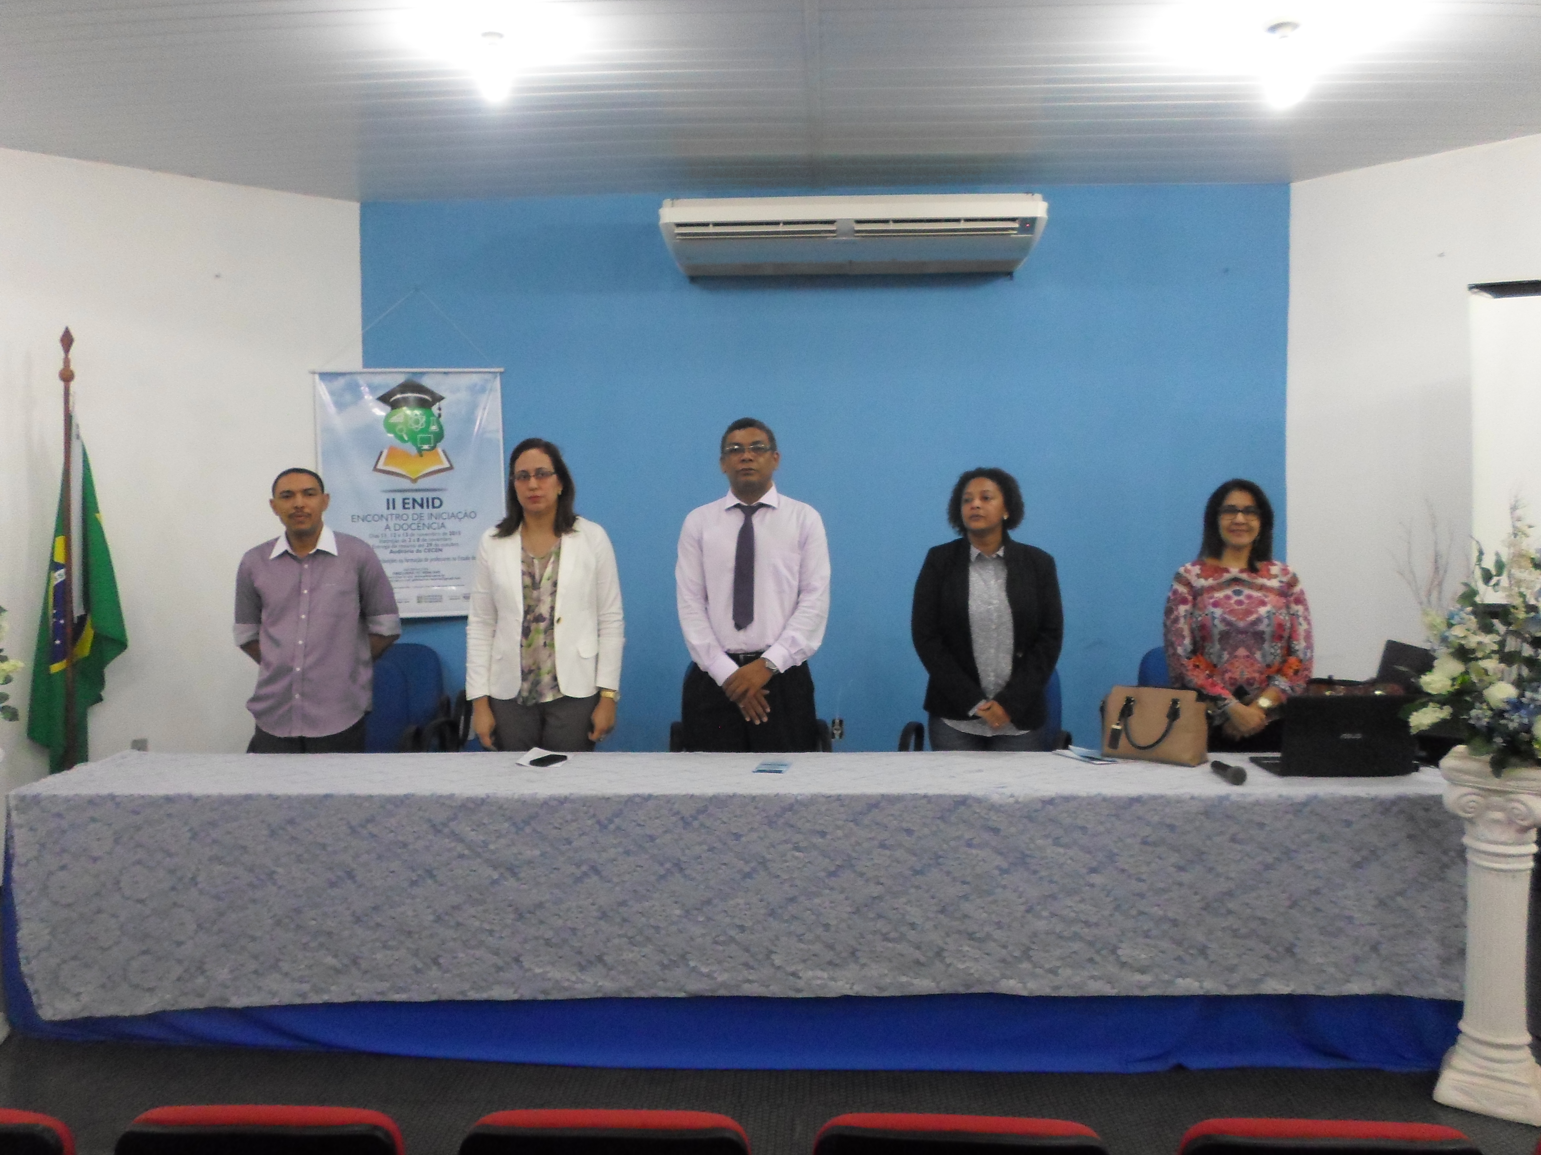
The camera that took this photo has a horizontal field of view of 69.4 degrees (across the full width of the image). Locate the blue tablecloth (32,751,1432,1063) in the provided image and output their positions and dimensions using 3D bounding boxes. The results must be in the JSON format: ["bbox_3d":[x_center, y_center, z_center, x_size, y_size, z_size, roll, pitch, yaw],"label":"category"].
[{"bbox_3d":[-0.032,0.934,3.240,4.000,0.750,0.570,0,3,1],"label":"blue tablecloth"}]

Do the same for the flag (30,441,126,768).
[{"bbox_3d":[-2.840,0.132,4.563,0.360,1.440,0.220,-1,3,-12],"label":"flag"}]

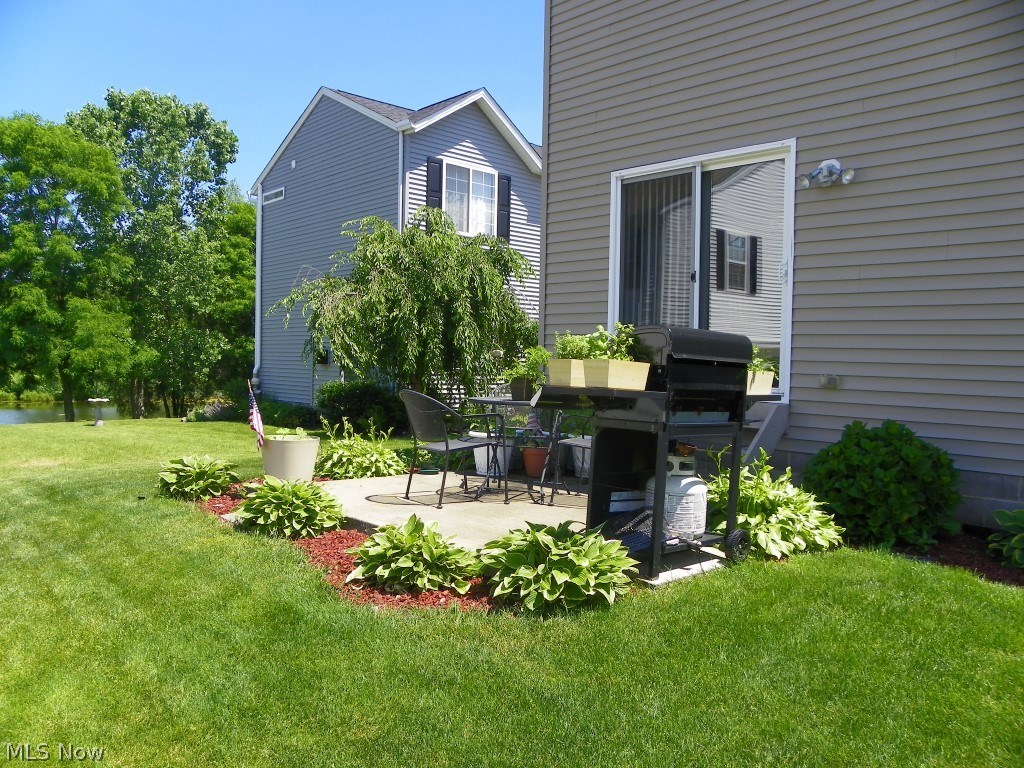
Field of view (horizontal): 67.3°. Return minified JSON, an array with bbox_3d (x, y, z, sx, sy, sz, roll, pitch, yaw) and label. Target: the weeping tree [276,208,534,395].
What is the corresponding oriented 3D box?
[{"bbox_3d":[-1.666,-1.040,12.500,4.200,3.700,4.000,1,3,-7],"label":"weeping tree"}]

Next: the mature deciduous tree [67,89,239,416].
[{"bbox_3d":[-10.283,-3.809,22.000,4.600,9.300,4.500,0,3,-25],"label":"mature deciduous tree"}]

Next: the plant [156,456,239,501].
[{"bbox_3d":[-2.496,0.715,6.105,0.640,0.340,0.620,1,1,0],"label":"plant"}]

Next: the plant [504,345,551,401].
[{"bbox_3d":[0.113,-0.083,5.780,0.345,0.420,0.340,1,3,0],"label":"plant"}]

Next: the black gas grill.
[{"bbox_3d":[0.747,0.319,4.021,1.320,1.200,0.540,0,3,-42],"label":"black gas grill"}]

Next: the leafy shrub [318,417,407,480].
[{"bbox_3d":[-1.399,0.572,7.149,0.820,0.540,0.760,1,1,0],"label":"leafy shrub"}]

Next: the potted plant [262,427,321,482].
[{"bbox_3d":[-1.915,0.613,6.681,0.490,0.440,0.490,1,1,0],"label":"potted plant"}]

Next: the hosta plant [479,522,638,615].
[{"bbox_3d":[0.228,0.841,3.763,0.780,0.360,0.680,1,1,0],"label":"hosta plant"}]

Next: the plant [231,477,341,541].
[{"bbox_3d":[-1.440,0.766,4.978,0.690,0.360,0.670,1,1,0],"label":"plant"}]

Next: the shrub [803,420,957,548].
[{"bbox_3d":[2.426,0.602,5.050,0.920,0.760,0.980,-2,4,-45],"label":"shrub"}]

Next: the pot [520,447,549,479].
[{"bbox_3d":[0.202,0.670,6.750,0.255,0.265,0.255,1,3,0],"label":"pot"}]

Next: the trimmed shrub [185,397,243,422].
[{"bbox_3d":[-6.443,0.550,16.600,1.200,0.570,1.000,0,3,-21],"label":"trimmed shrub"}]

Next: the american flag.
[{"bbox_3d":[-2.151,0.276,6.450,0.160,0.590,0.100,-8,0,-18],"label":"american flag"}]

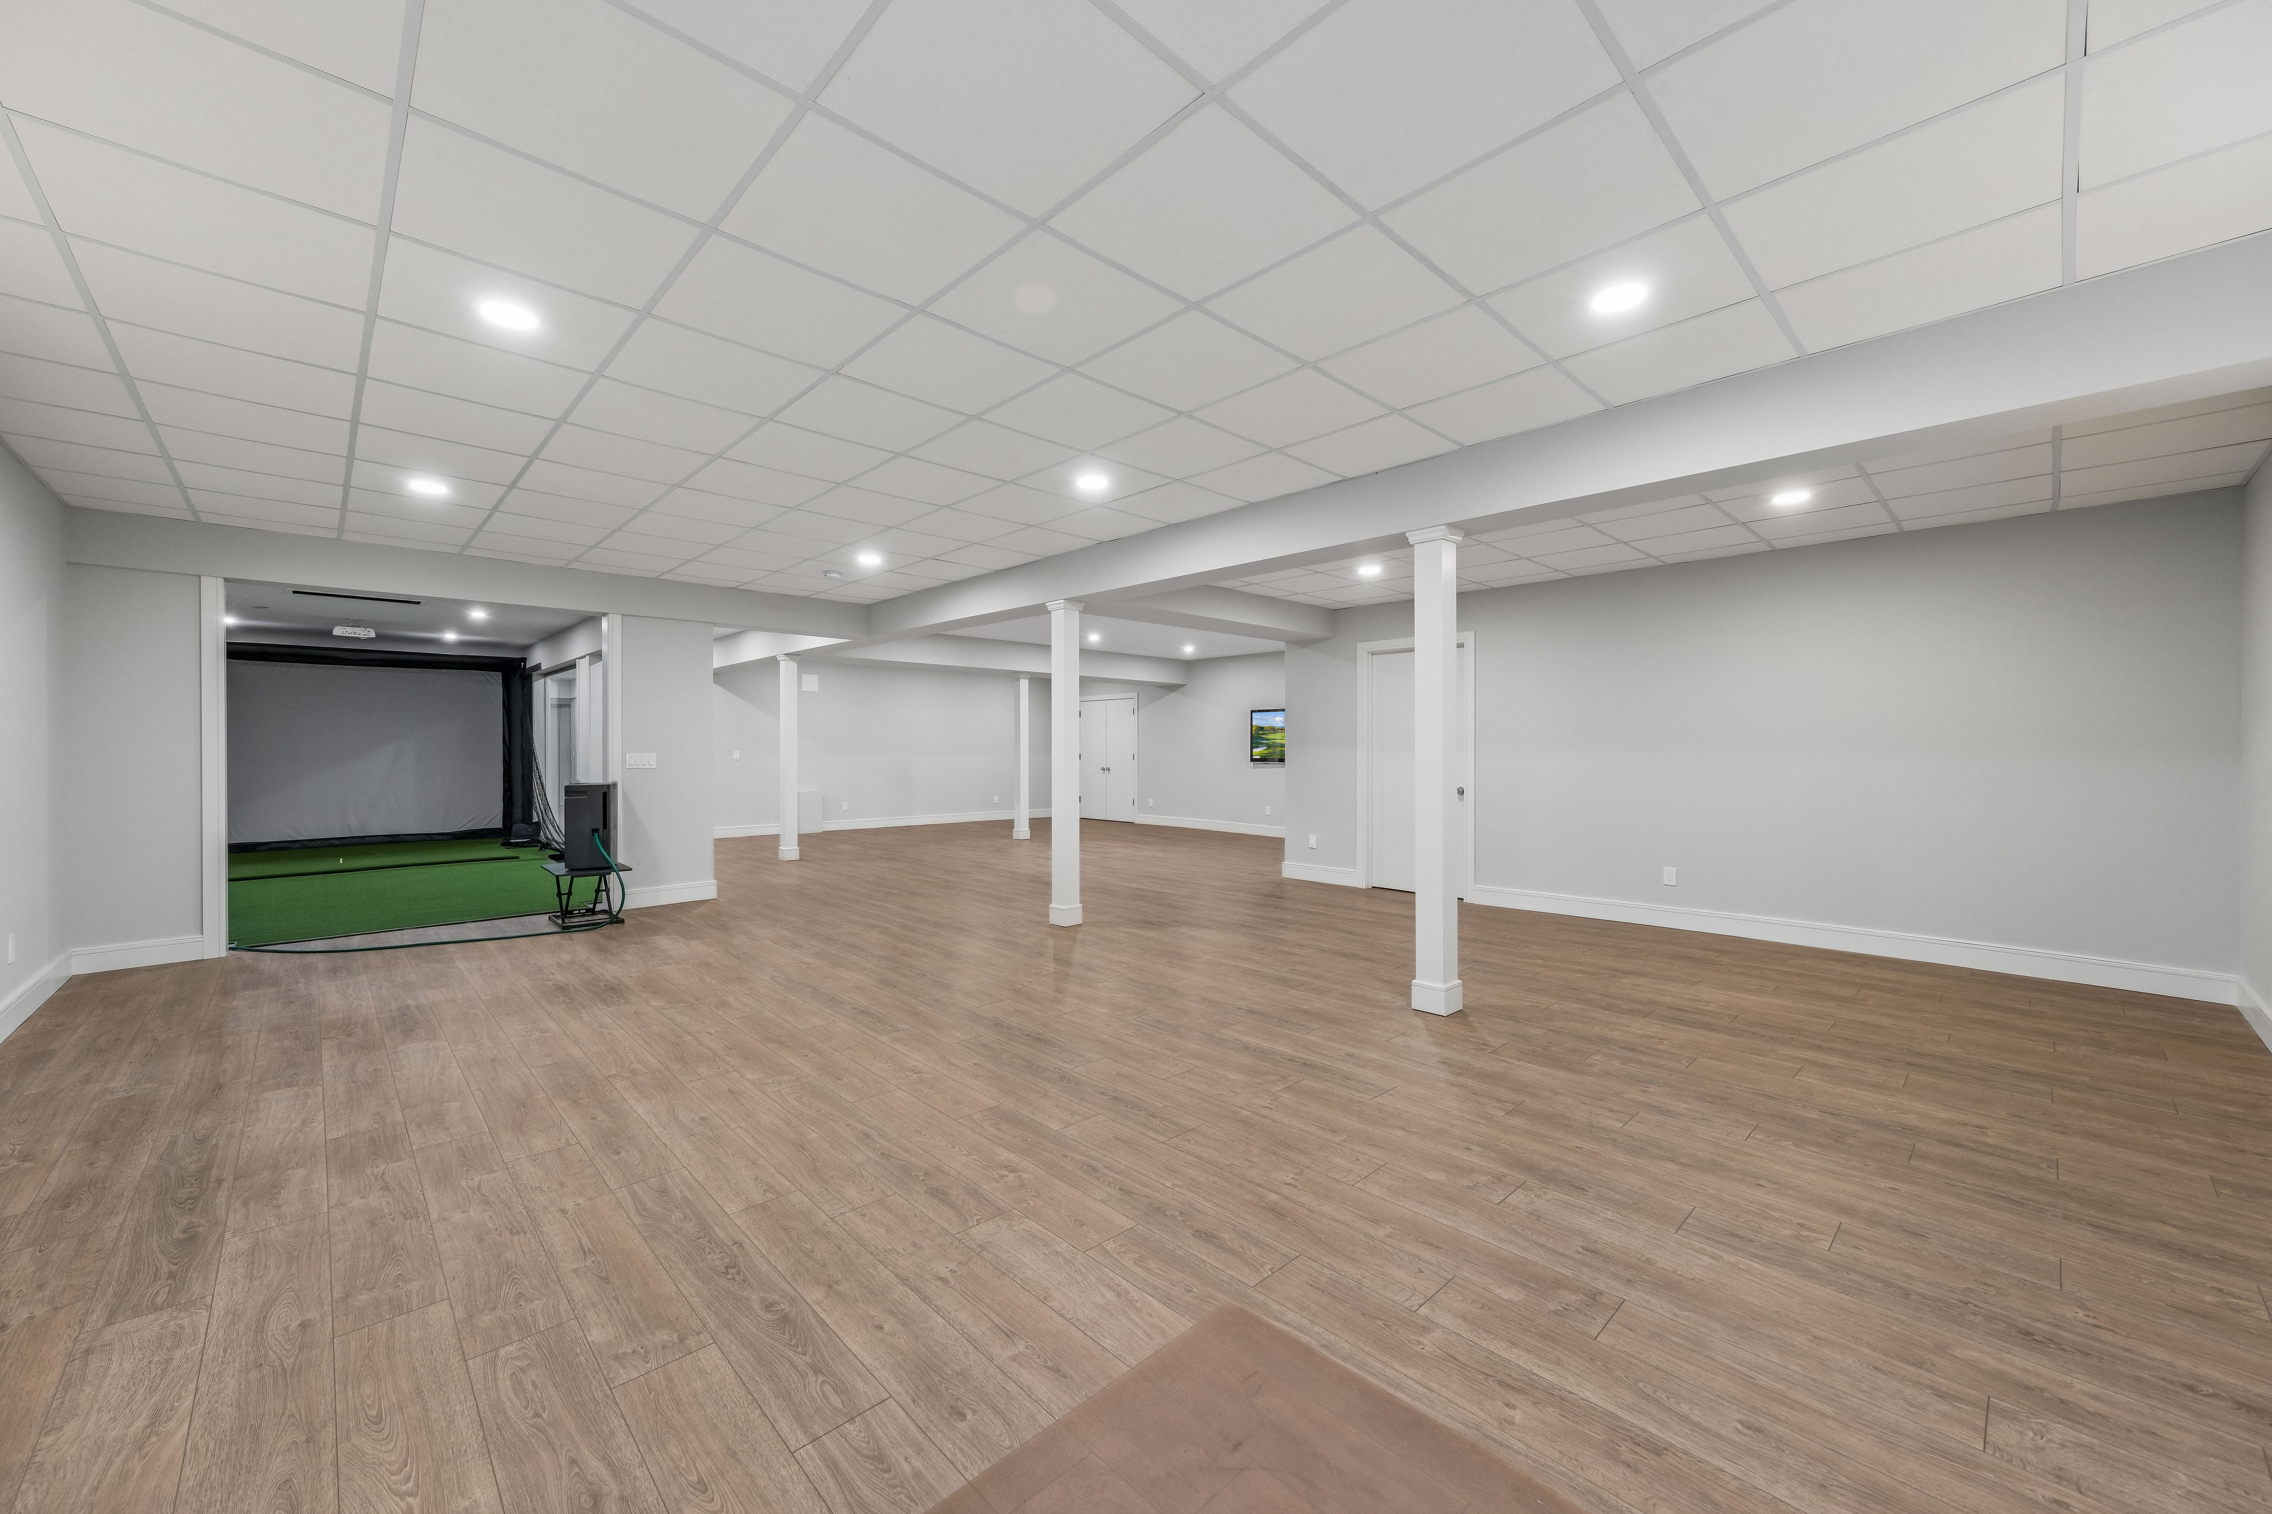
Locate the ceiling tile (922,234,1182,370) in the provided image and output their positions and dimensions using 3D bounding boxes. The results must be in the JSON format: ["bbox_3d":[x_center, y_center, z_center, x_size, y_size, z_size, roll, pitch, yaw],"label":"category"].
[{"bbox_3d":[-0.251,-1.417,2.576,0.598,0.020,0.598,-1,1,-44],"label":"ceiling tile"}]

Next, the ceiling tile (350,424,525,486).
[{"bbox_3d":[-3.278,-1.426,3.881,0.600,0.022,0.600,-1,1,-45],"label":"ceiling tile"}]

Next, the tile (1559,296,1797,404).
[{"bbox_3d":[1.936,-1.430,2.929,0.560,0.020,0.580,0,0,-44],"label":"tile"}]

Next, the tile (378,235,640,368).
[{"bbox_3d":[-1.982,-1.407,2.593,0.600,0.022,0.600,-1,1,-45],"label":"tile"}]

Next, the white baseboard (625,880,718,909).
[{"bbox_3d":[-3.842,1.147,6.821,0.020,0.157,0.683,0,1,44],"label":"white baseboard"}]

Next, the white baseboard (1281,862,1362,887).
[{"bbox_3d":[1.749,1.122,7.823,0.018,0.145,0.835,0,0,-44],"label":"white baseboard"}]

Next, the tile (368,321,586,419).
[{"bbox_3d":[-2.410,-1.404,3.014,0.585,0.020,0.585,-1,1,-45],"label":"tile"}]

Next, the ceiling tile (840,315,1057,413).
[{"bbox_3d":[-0.678,-1.426,3.016,0.600,0.022,0.600,-1,1,-45],"label":"ceiling tile"}]

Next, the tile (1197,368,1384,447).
[{"bbox_3d":[0.638,-1.428,3.386,0.598,0.020,0.598,-1,1,-44],"label":"tile"}]

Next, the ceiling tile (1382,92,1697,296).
[{"bbox_3d":[1.041,-1.408,2.114,0.585,0.020,0.585,-1,1,-45],"label":"ceiling tile"}]

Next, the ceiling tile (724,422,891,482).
[{"bbox_3d":[-1.538,-1.422,3.863,0.585,0.020,0.585,-1,1,-45],"label":"ceiling tile"}]

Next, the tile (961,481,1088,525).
[{"bbox_3d":[-0.644,-1.454,4.741,0.600,0.022,0.600,-1,1,-45],"label":"tile"}]

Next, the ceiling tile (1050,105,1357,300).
[{"bbox_3d":[0.171,-1.404,2.140,0.585,0.020,0.585,-1,1,-45],"label":"ceiling tile"}]

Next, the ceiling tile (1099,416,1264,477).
[{"bbox_3d":[0.205,-1.431,3.827,0.598,0.020,0.598,-1,1,-44],"label":"ceiling tile"}]

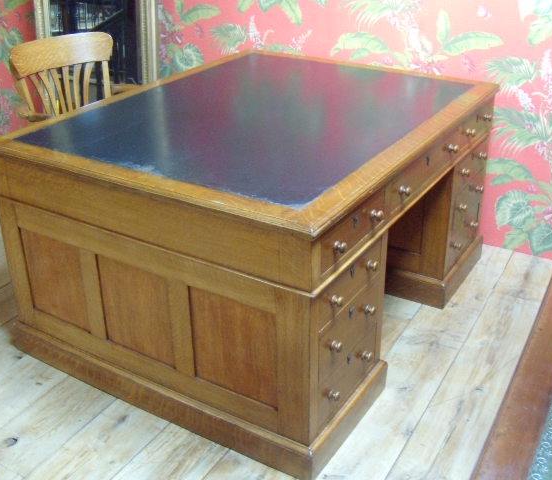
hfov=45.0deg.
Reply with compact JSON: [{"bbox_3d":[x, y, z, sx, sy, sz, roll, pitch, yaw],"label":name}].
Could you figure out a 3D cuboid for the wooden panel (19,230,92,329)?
[{"bbox_3d":[-0.721,0.132,2.195,0.290,0.314,0.020,15,31,29],"label":"wooden panel"}]

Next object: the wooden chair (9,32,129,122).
[{"bbox_3d":[-0.779,-0.422,3.058,0.570,0.903,0.600,23,35,39],"label":"wooden chair"}]

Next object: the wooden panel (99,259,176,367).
[{"bbox_3d":[-0.419,0.214,2.022,0.286,0.314,0.020,15,31,29],"label":"wooden panel"}]

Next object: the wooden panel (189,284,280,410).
[{"bbox_3d":[-0.115,0.296,1.847,0.287,0.314,0.020,15,31,29],"label":"wooden panel"}]

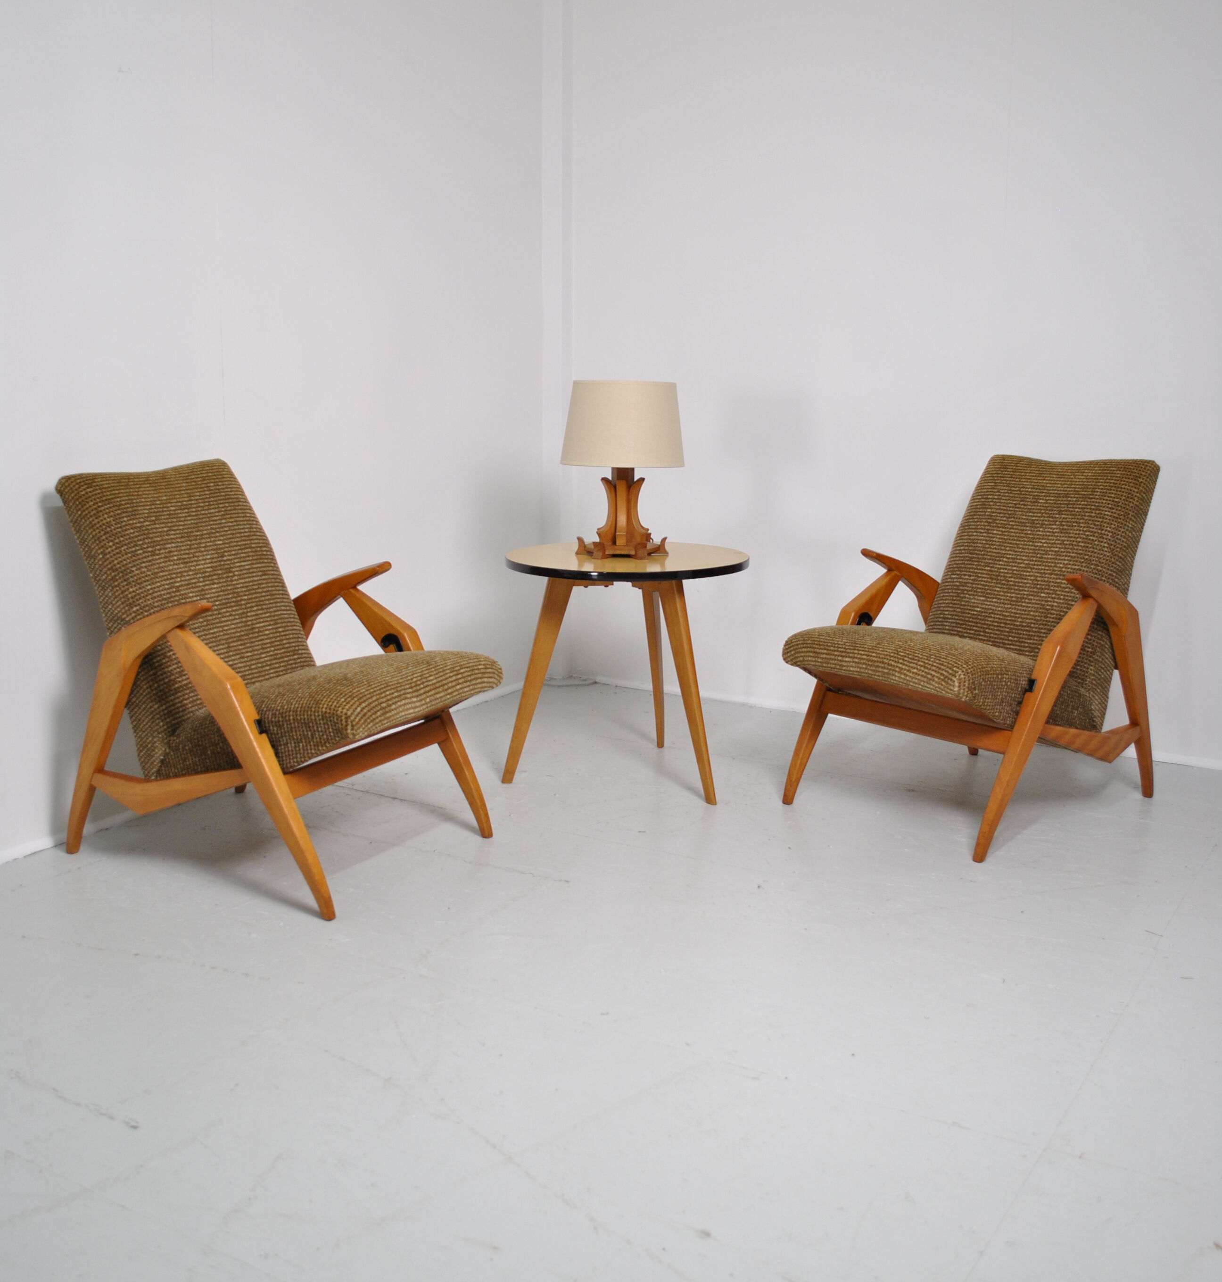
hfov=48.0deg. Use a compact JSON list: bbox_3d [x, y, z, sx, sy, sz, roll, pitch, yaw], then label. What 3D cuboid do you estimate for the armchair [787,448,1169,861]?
[{"bbox_3d":[0.877,-0.011,3.332,0.847,0.842,0.597,-9,14,-40],"label":"armchair"}]

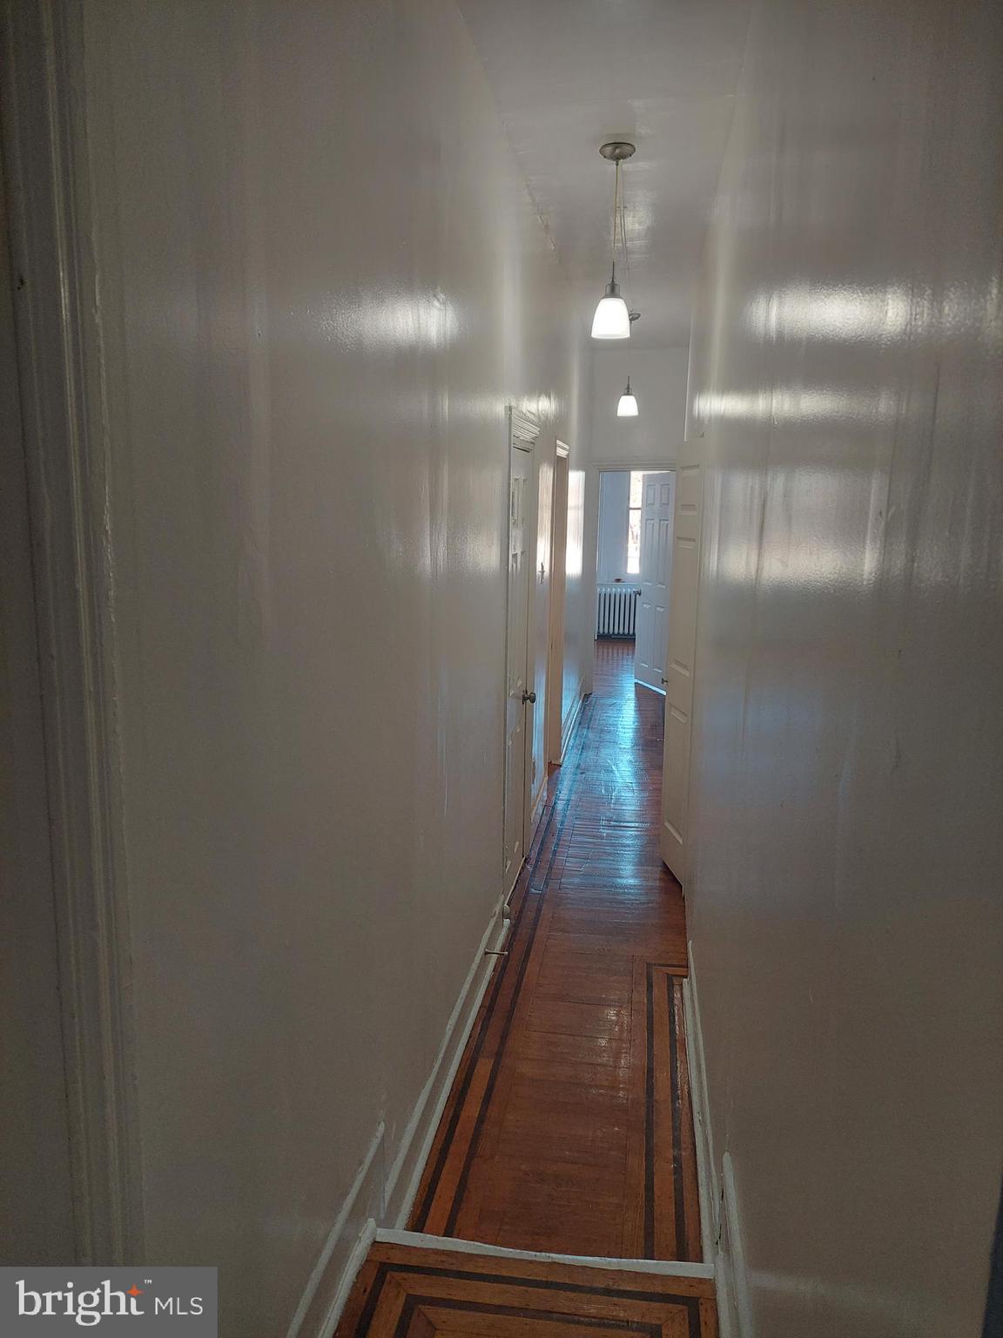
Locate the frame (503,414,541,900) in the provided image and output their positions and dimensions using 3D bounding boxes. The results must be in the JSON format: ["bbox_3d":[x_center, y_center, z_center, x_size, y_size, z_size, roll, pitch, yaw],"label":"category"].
[{"bbox_3d":[0.034,-0.028,4.017,0.119,2.065,0.929,3,10,9],"label":"frame"}]

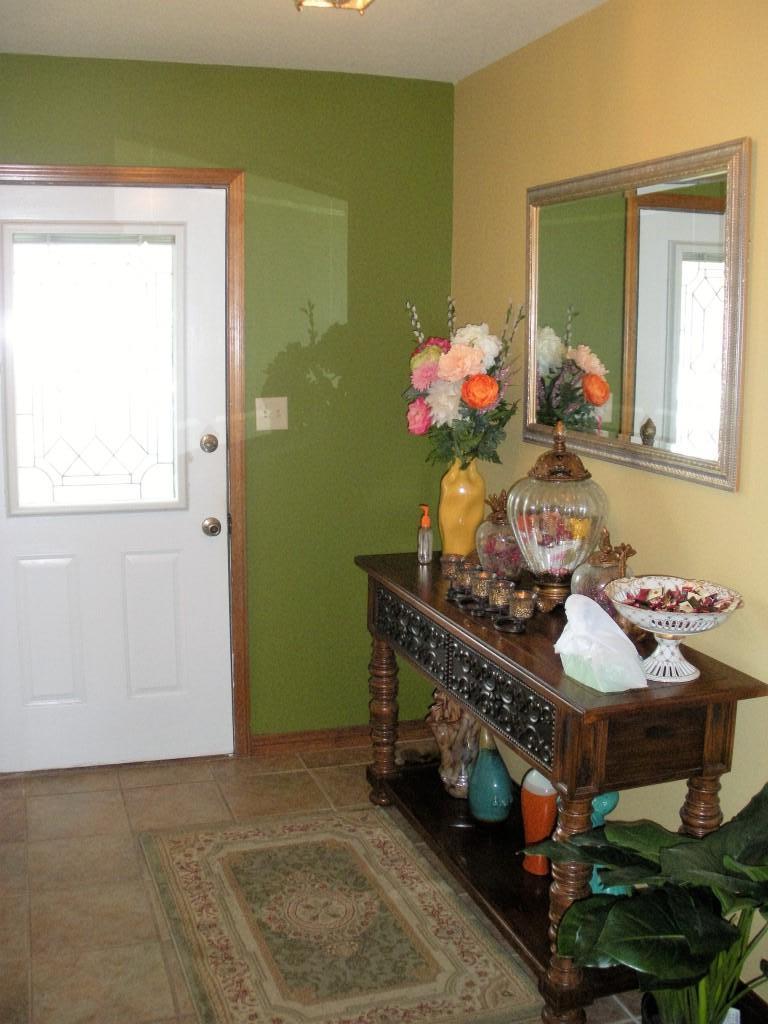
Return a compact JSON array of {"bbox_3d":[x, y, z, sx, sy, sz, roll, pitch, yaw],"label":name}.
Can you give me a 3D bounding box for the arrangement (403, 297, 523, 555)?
[{"bbox_3d":[0.233,-0.248,3.374,0.370,0.852,0.390,1,9,0],"label":"arrangement"}]

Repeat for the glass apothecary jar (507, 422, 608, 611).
[{"bbox_3d":[0.464,0.012,2.854,0.273,0.512,0.273,1,9,0],"label":"glass apothecary jar"}]

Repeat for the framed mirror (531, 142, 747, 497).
[{"bbox_3d":[0.602,-0.506,2.745,0.035,0.755,1.040,-3,10,-18],"label":"framed mirror"}]

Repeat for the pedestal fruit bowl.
[{"bbox_3d":[0.623,0.266,2.316,0.300,0.182,0.300,1,9,0],"label":"pedestal fruit bowl"}]

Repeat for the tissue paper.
[{"bbox_3d":[0.472,0.269,2.284,0.150,0.185,0.170,-3,10,-18],"label":"tissue paper"}]

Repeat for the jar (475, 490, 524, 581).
[{"bbox_3d":[0.356,0.069,3.236,0.152,0.273,0.152,1,9,0],"label":"jar"}]

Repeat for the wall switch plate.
[{"bbox_3d":[-0.388,-0.340,3.712,0.115,0.114,0.009,-3,10,-18],"label":"wall switch plate"}]

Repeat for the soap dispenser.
[{"bbox_3d":[0.131,0.071,3.463,0.052,0.192,0.045,-3,10,-18],"label":"soap dispenser"}]

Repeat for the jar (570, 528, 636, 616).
[{"bbox_3d":[0.532,0.174,2.597,0.155,0.276,0.155,1,9,0],"label":"jar"}]

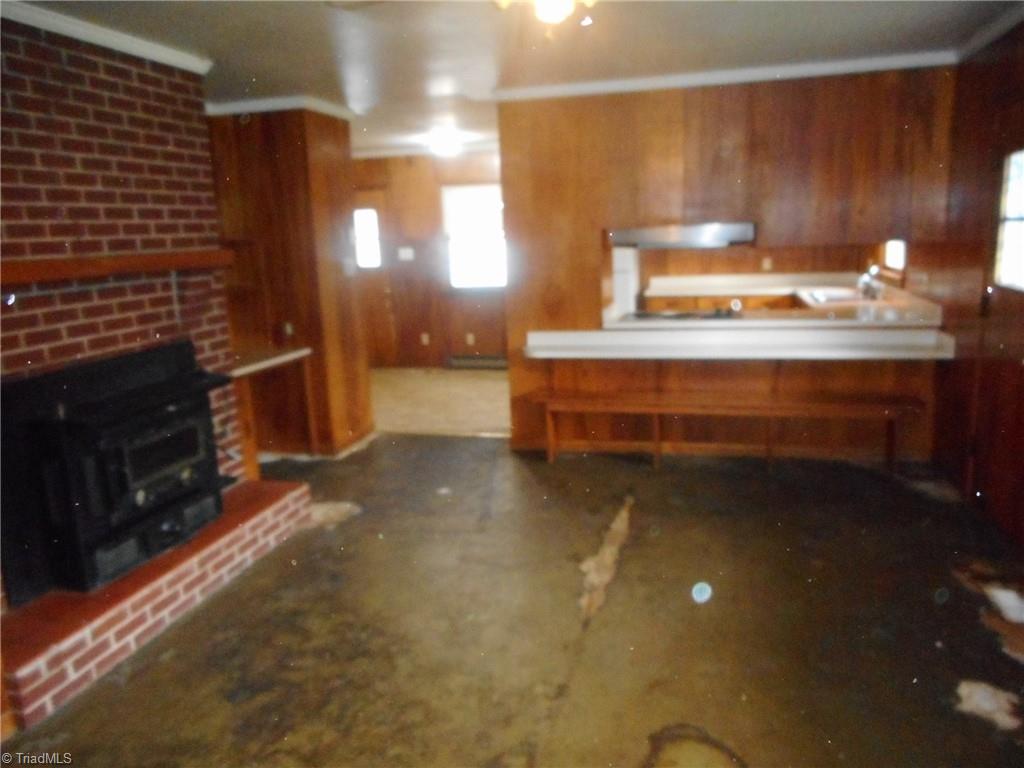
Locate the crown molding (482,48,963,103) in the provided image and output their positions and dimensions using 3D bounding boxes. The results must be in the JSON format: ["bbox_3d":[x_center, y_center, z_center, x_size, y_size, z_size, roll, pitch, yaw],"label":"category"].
[{"bbox_3d":[1.187,-1.839,4.455,2.695,0.073,0.059,1,12,15],"label":"crown molding"}]

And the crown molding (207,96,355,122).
[{"bbox_3d":[-1.577,-1.876,5.149,0.791,0.073,0.723,1,12,15],"label":"crown molding"}]

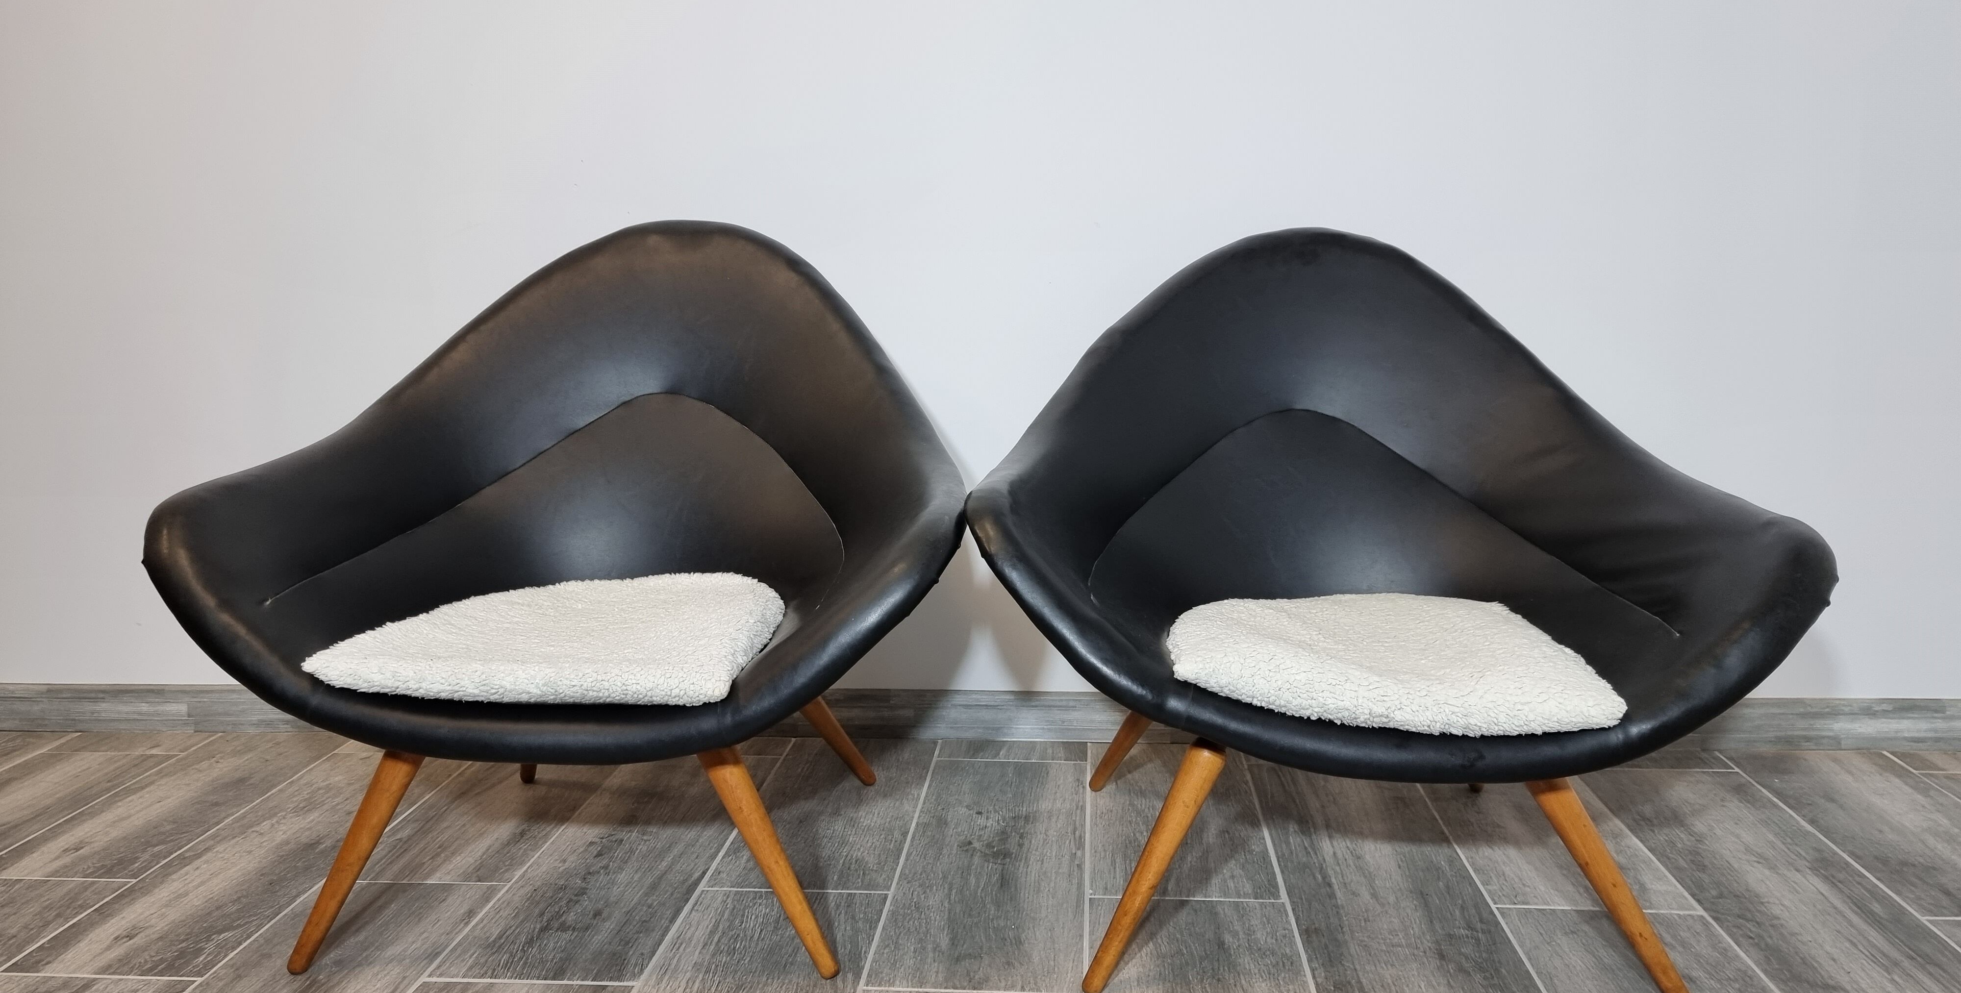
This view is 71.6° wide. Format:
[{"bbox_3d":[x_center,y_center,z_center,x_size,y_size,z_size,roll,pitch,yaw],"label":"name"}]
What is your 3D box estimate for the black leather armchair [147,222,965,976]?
[{"bbox_3d":[-0.391,0.060,1.469,0.795,0.704,0.627,0,10,4],"label":"black leather armchair"}]

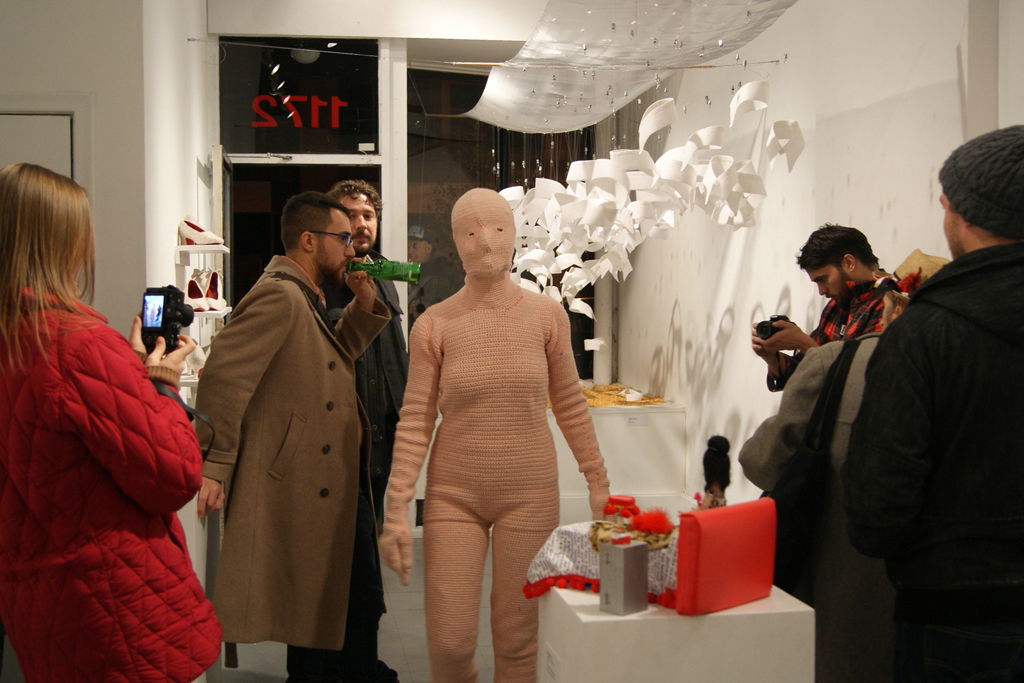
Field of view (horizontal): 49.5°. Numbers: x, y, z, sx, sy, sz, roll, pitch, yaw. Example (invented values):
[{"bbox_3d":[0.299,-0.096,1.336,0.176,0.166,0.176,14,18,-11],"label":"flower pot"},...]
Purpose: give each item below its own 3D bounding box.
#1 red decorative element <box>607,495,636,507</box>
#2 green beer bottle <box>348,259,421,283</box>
[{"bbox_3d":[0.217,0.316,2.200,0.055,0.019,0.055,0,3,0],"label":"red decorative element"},{"bbox_3d":[-0.389,-0.213,3.360,0.230,0.062,0.062,6,-1,13],"label":"green beer bottle"}]

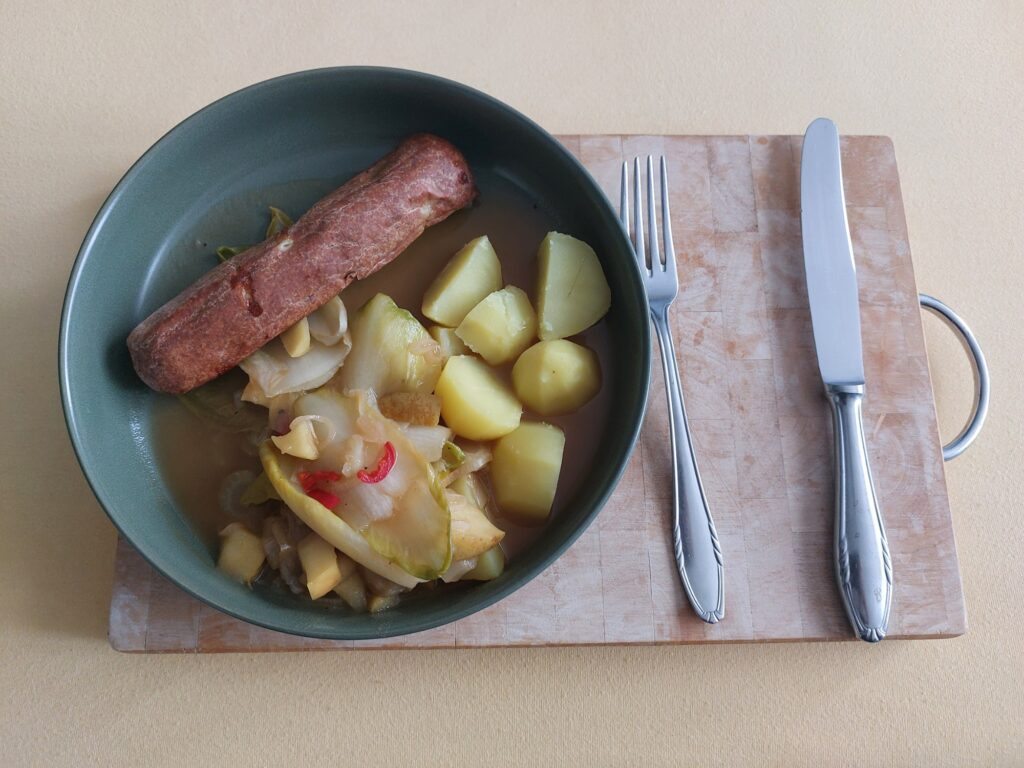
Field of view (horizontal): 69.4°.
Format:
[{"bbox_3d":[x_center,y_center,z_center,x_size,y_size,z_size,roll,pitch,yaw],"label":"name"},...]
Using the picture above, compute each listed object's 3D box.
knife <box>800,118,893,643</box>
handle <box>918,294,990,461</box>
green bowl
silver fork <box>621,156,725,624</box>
[{"bbox_3d":[0.145,-0.011,0.328,0.024,0.012,0.239,0,77,-2],"label":"knife"},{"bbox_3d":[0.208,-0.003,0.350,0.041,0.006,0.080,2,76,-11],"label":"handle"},{"bbox_3d":[-0.057,-0.015,0.301,0.220,0.053,0.220,0,77,-2],"label":"green bowl"},{"bbox_3d":[0.071,-0.003,0.321,0.024,0.018,0.206,-7,77,-4],"label":"silver fork"}]

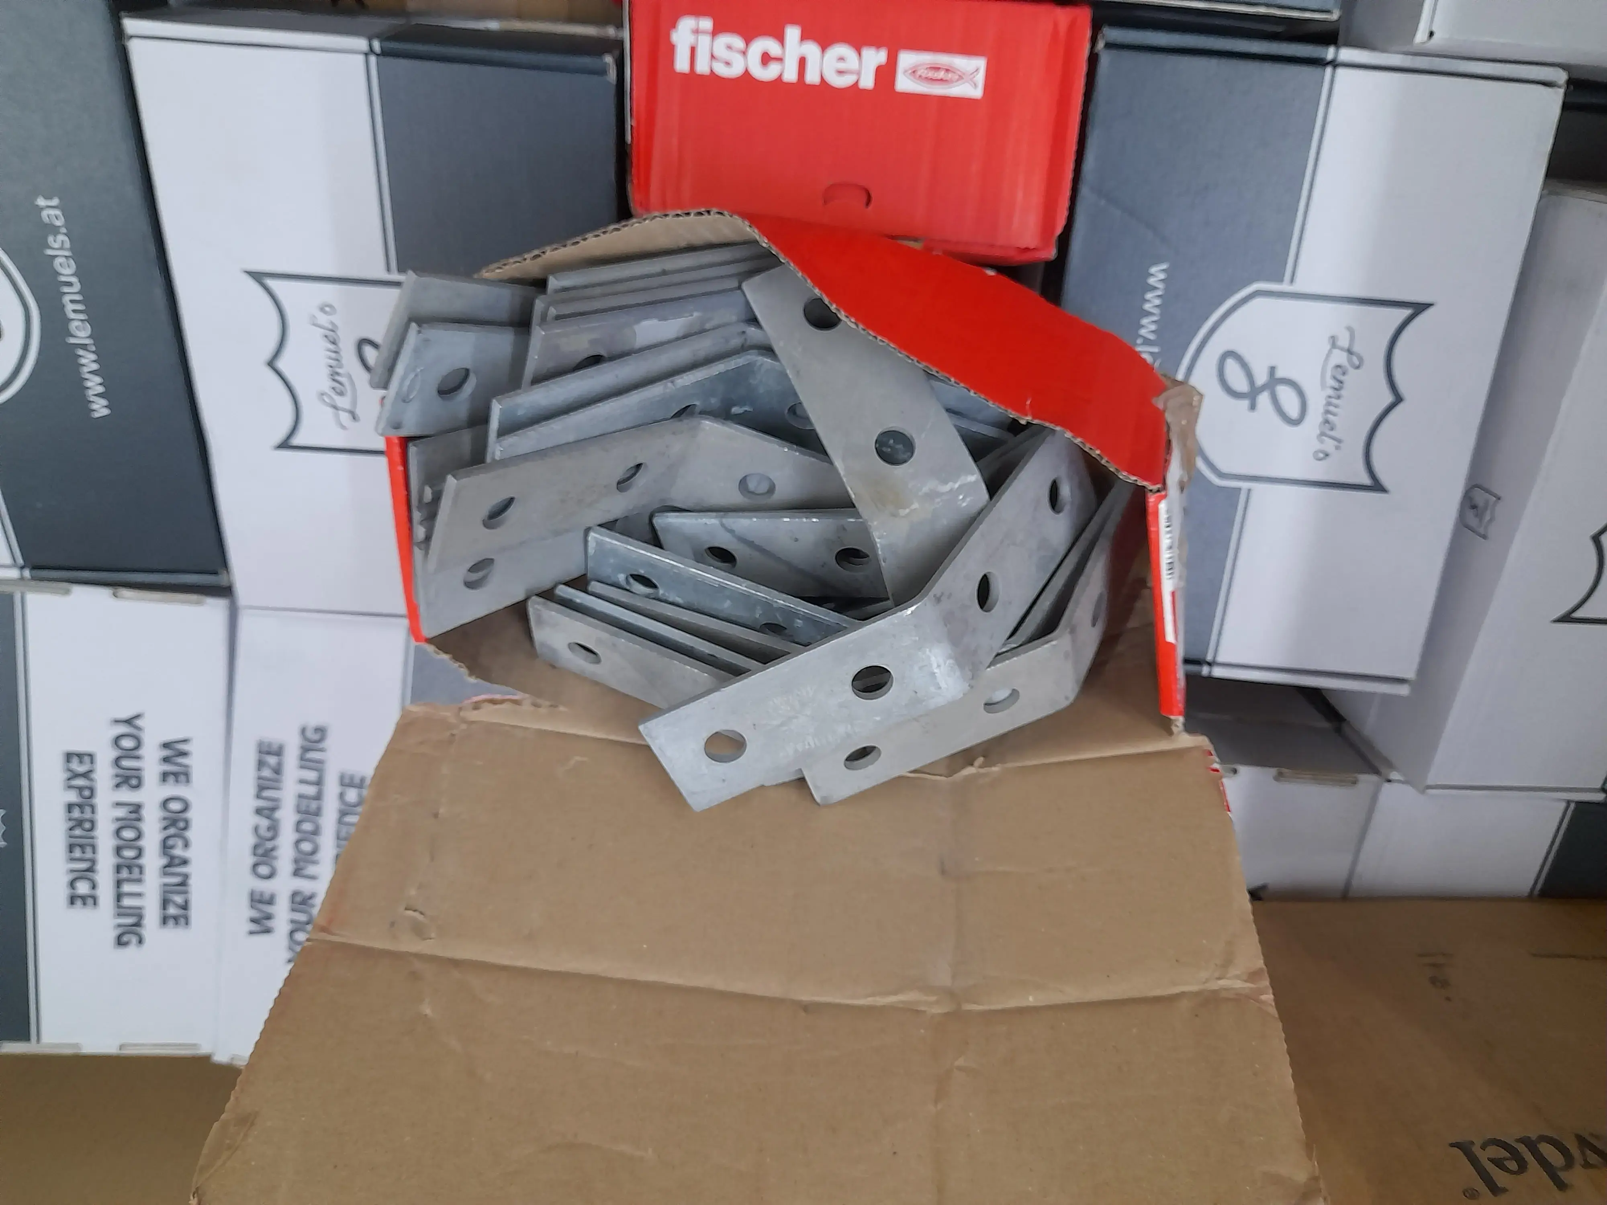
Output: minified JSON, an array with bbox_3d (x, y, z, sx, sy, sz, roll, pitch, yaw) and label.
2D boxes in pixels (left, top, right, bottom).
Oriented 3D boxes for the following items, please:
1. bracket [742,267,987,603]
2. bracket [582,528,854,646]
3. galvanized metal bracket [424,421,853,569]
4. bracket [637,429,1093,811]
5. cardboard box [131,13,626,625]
[{"bbox_3d":[0.036,-0.029,0.382,0.040,0.179,0.042,-25,13,-11],"label":"bracket"},{"bbox_3d":[0.014,0.002,0.418,0.179,0.040,0.042,1,59,-11],"label":"bracket"},{"bbox_3d":[-0.036,-0.037,0.403,0.179,0.040,0.042,1,50,-27],"label":"galvanized metal bracket"},{"bbox_3d":[0.035,0.007,0.374,0.179,0.040,0.042,-36,32,-12],"label":"bracket"},{"bbox_3d":[-0.204,-0.135,0.616,0.211,0.302,0.065,4,32,-5],"label":"cardboard box"}]

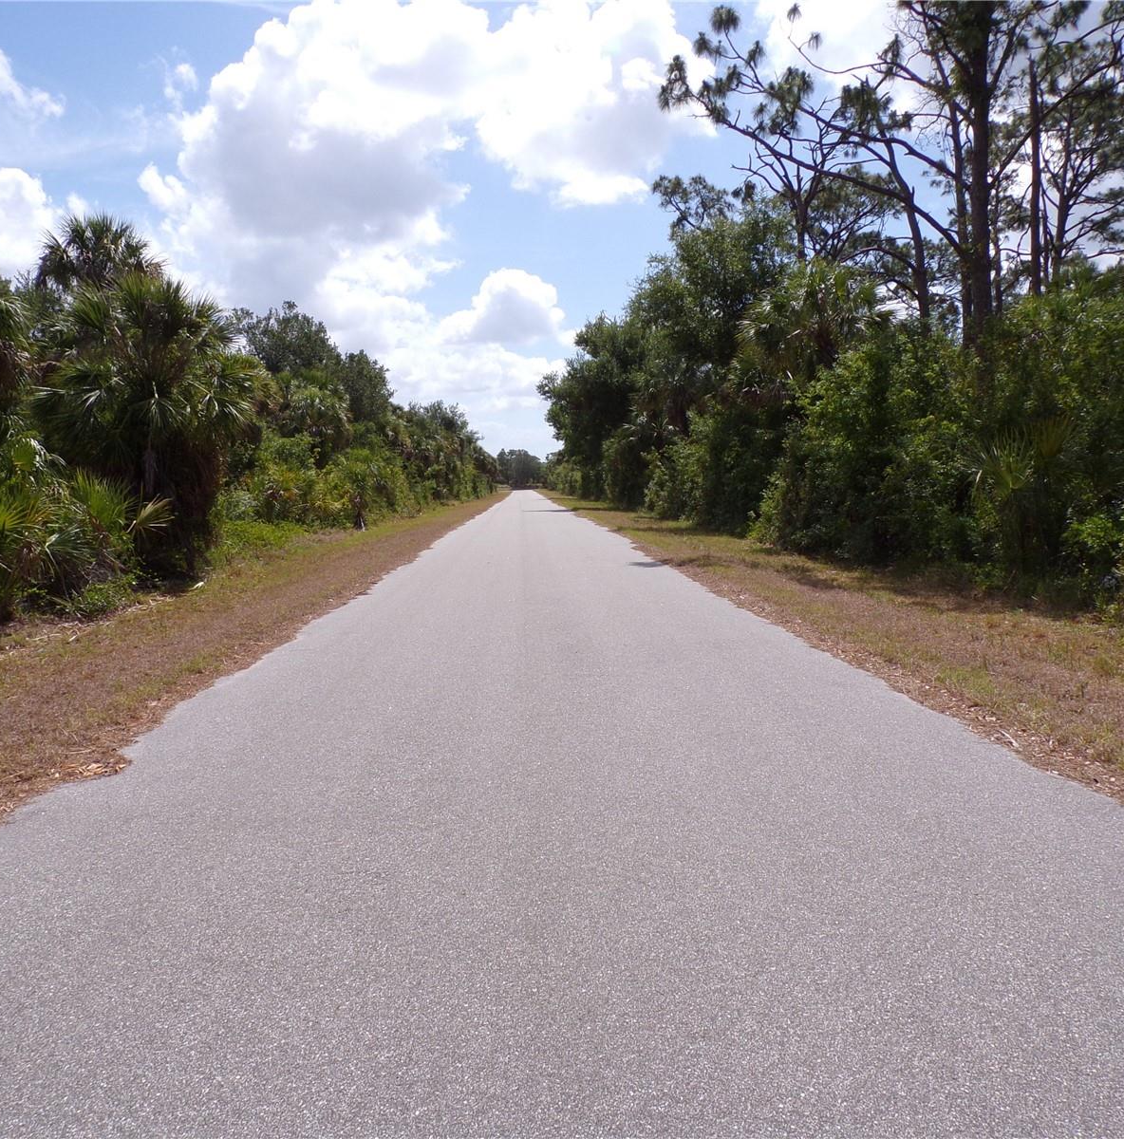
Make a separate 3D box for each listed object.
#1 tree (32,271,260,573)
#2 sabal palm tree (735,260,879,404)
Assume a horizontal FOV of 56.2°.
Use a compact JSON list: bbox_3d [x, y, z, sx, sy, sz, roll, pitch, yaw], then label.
[{"bbox_3d":[-7.190,-2.478,18.257,3.900,5.240,3.700,-2,5,-21],"label":"tree"},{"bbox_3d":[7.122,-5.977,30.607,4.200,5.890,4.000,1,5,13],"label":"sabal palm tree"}]

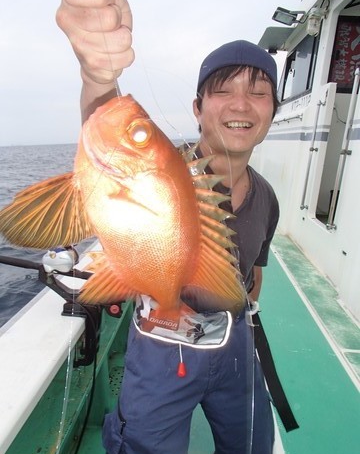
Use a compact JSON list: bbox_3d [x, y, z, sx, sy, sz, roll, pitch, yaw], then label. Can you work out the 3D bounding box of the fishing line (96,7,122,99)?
[{"bbox_3d":[-0.072,-0.177,0.400,0.012,0.092,0.012,-11,12,2],"label":"fishing line"}]

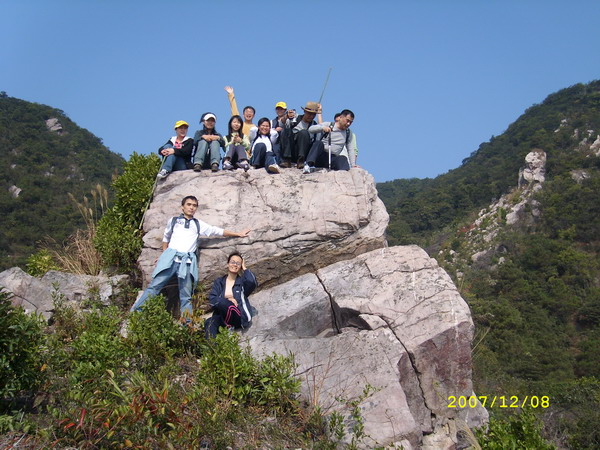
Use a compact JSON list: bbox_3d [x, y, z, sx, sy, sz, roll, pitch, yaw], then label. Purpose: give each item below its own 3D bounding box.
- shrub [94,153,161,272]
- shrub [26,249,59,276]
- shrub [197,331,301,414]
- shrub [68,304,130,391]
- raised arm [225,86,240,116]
[{"bbox_3d":[-2.445,-0.163,8.600,0.980,1.720,0.950,0,-5,0],"label":"shrub"},{"bbox_3d":[-3.792,0.565,8.900,0.510,0.450,0.460,0,-5,0],"label":"shrub"},{"bbox_3d":[-0.501,1.425,5.900,1.000,0.800,0.750,0,-5,0],"label":"shrub"},{"bbox_3d":[-2.126,1.292,6.400,0.640,0.850,0.620,0,-5,0],"label":"shrub"},{"bbox_3d":[-0.994,-1.832,9.000,0.160,0.530,0.140,-12,-3,-1],"label":"raised arm"}]

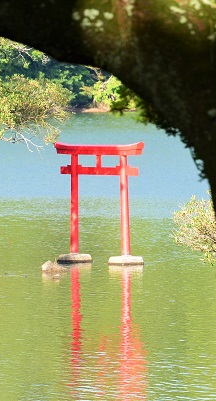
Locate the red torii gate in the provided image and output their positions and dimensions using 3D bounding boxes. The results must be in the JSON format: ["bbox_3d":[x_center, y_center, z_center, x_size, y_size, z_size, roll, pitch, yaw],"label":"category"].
[{"bbox_3d":[-0.179,0.061,108.000,2.420,2.660,0.600,1,2,42],"label":"red torii gate"}]

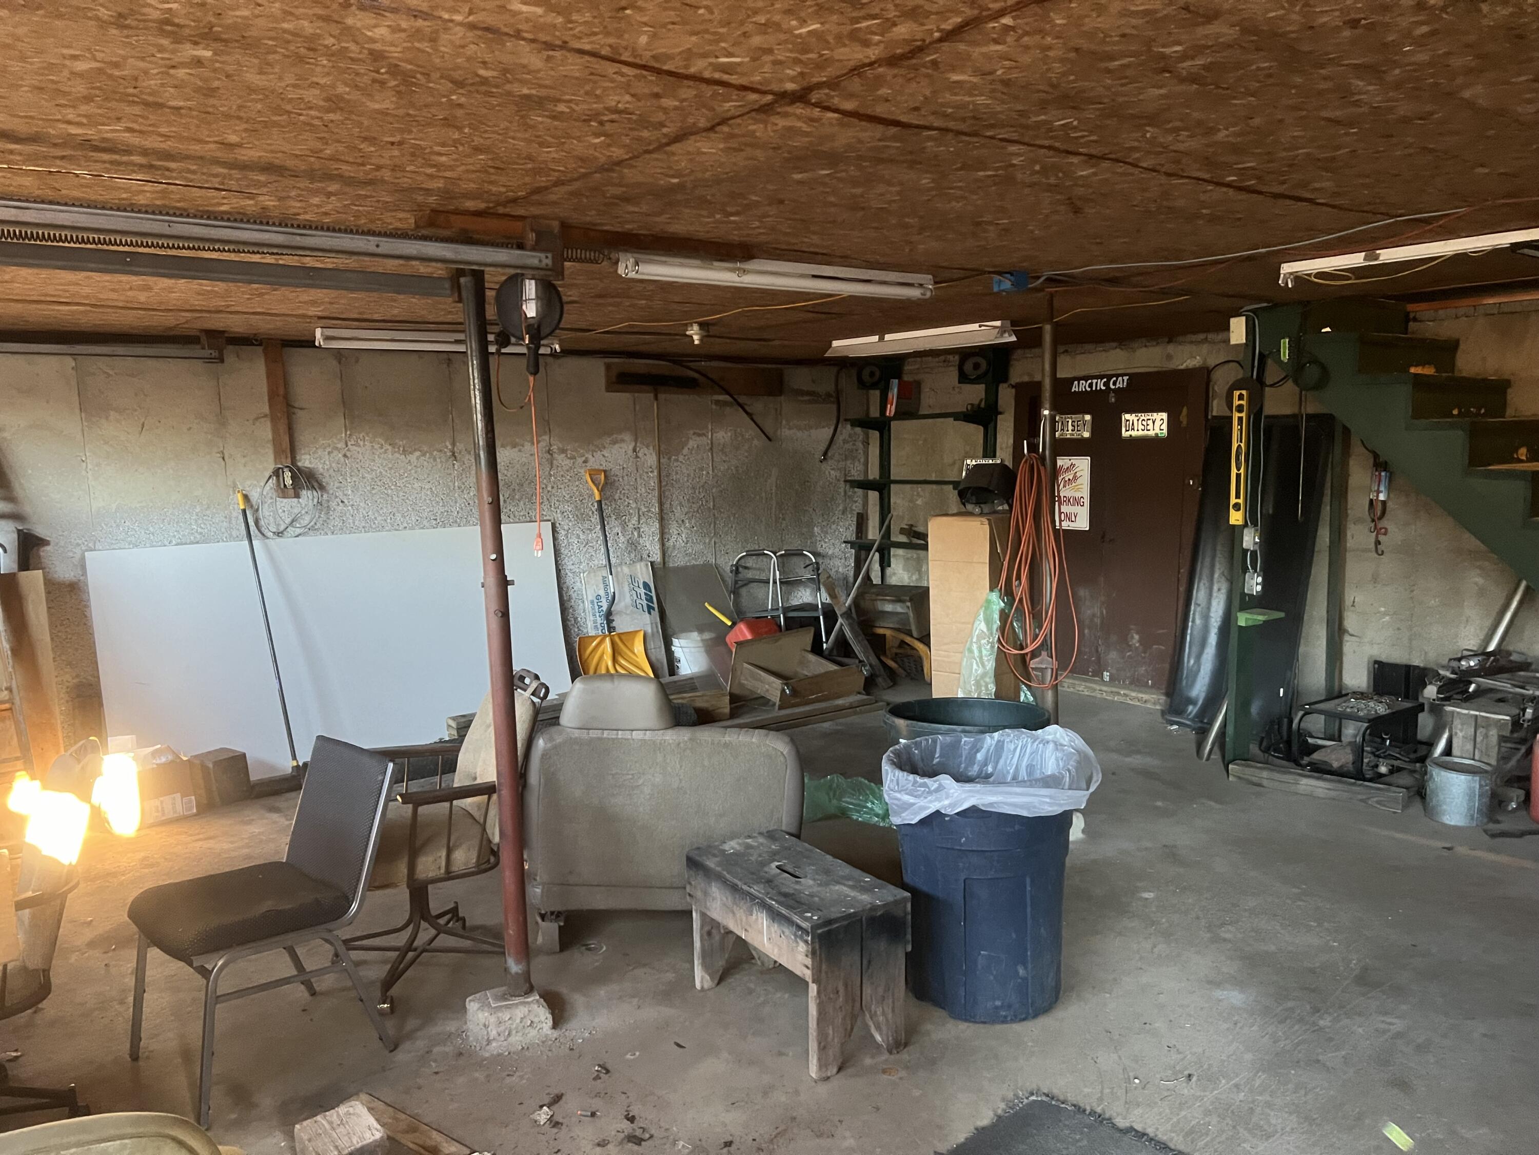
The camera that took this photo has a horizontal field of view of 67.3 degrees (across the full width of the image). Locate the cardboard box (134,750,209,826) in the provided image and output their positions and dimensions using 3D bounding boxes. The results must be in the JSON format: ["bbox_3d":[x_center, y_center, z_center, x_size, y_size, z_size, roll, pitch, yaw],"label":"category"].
[{"bbox_3d":[-2.786,0.937,5.238,0.340,0.290,0.290,-8,10,-44],"label":"cardboard box"}]

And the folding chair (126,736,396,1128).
[{"bbox_3d":[-1.368,0.900,3.149,0.490,0.810,0.590,5,9,43],"label":"folding chair"}]

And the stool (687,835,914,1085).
[{"bbox_3d":[0.070,1.036,3.264,0.315,0.412,0.620,-6,9,-33],"label":"stool"}]

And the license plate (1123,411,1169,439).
[{"bbox_3d":[2.173,-0.879,6.706,0.010,0.152,0.305,-7,9,-36],"label":"license plate"}]

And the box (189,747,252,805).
[{"bbox_3d":[-2.537,0.924,5.341,0.200,0.207,0.160,4,9,34],"label":"box"}]

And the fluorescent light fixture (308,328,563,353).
[{"bbox_3d":[-1.594,-1.155,5.699,1.220,0.085,0.120,-7,9,-36],"label":"fluorescent light fixture"}]

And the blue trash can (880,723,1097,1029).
[{"bbox_3d":[0.636,0.853,3.384,0.585,0.715,0.585,0,8,11],"label":"blue trash can"}]

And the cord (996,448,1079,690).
[{"bbox_3d":[1.097,-0.027,4.720,0.335,0.955,0.160,0,8,13],"label":"cord"}]

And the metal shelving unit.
[{"bbox_3d":[1.063,-0.691,8.076,0.360,1.400,1.200,-7,9,-38],"label":"metal shelving unit"}]

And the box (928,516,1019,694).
[{"bbox_3d":[0.998,0.310,5.580,0.300,1.210,0.370,3,9,31],"label":"box"}]

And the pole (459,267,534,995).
[{"bbox_3d":[-0.740,0.167,3.127,0.075,2.010,0.075,-7,9,-38],"label":"pole"}]

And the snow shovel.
[{"bbox_3d":[-0.994,0.023,7.224,0.470,1.400,0.210,-6,0,-38],"label":"snow shovel"}]

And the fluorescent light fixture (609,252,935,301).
[{"bbox_3d":[0.071,-1.017,3.916,1.230,0.090,0.115,-5,8,-32],"label":"fluorescent light fixture"}]

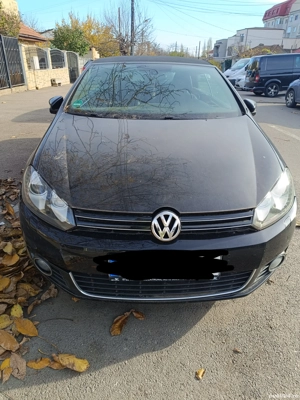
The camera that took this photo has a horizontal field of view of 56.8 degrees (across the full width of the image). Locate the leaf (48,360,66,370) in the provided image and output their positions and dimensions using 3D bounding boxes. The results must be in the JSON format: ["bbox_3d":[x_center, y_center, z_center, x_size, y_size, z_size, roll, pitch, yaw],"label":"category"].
[{"bbox_3d":[-0.440,0.786,1.312,0.080,0.020,0.038,15,28,26],"label":"leaf"}]

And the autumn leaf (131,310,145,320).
[{"bbox_3d":[-0.070,0.678,1.636,0.096,0.030,0.045,20,32,36],"label":"autumn leaf"}]

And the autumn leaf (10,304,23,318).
[{"bbox_3d":[-0.758,0.633,1.578,0.102,0.025,0.063,19,31,34],"label":"autumn leaf"}]

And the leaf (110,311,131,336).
[{"bbox_3d":[-0.171,0.695,1.586,0.066,0.035,0.177,9,27,18],"label":"leaf"}]

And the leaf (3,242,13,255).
[{"bbox_3d":[-1.094,0.376,2.143,0.068,0.030,0.147,-19,32,-36],"label":"leaf"}]

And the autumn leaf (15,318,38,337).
[{"bbox_3d":[-0.689,0.705,1.543,0.193,0.025,0.074,16,29,29],"label":"autumn leaf"}]

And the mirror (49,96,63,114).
[{"bbox_3d":[-0.859,-0.911,2.686,0.180,0.160,0.130,1,25,-1],"label":"mirror"}]

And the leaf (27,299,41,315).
[{"bbox_3d":[-0.704,0.639,1.668,0.046,0.035,0.110,10,27,19],"label":"leaf"}]

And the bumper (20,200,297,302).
[{"bbox_3d":[0.070,0.258,1.531,1.740,0.440,0.500,1,25,-1],"label":"bumper"}]

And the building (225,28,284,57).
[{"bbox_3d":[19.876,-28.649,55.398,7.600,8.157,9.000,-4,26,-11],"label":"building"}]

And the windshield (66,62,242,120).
[{"bbox_3d":[0.044,-0.932,2.332,1.440,0.150,0.790,0,57,-2],"label":"windshield"}]

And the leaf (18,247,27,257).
[{"bbox_3d":[-0.953,0.387,2.070,0.053,0.025,0.097,-10,27,-22],"label":"leaf"}]

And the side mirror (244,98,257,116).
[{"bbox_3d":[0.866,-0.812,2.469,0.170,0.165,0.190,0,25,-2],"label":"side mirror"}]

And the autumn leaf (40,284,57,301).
[{"bbox_3d":[-0.636,0.577,1.738,0.105,0.030,0.107,-15,30,-31],"label":"autumn leaf"}]

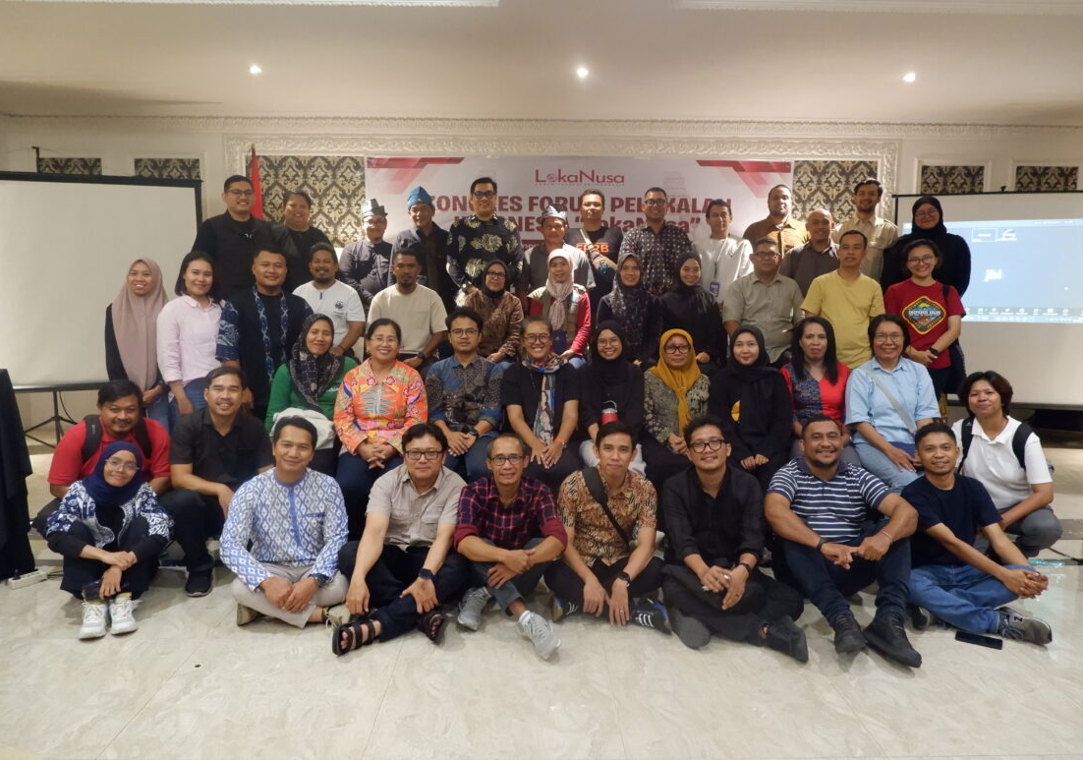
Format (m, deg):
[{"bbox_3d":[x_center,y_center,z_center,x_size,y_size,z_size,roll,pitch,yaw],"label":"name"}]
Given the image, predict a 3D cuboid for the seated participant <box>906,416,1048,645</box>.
[{"bbox_3d":[1.810,0.608,3.133,0.600,0.800,0.680,0,5,2],"label":"seated participant"}]

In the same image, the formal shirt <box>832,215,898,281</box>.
[{"bbox_3d":[2.223,-0.768,4.999,0.510,0.720,0.280,2,6,21],"label":"formal shirt"}]

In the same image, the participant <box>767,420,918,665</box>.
[{"bbox_3d":[1.199,0.604,3.051,0.600,0.885,0.720,1,7,3],"label":"participant"}]

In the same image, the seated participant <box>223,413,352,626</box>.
[{"bbox_3d":[-1.175,0.586,3.344,0.580,0.830,0.700,-2,7,-17],"label":"seated participant"}]

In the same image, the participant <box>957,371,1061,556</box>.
[{"bbox_3d":[2.485,0.455,3.922,0.560,0.980,0.640,3,7,20],"label":"participant"}]

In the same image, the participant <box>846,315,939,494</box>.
[{"bbox_3d":[1.738,0.337,3.573,0.500,1.285,0.740,1,8,7],"label":"participant"}]

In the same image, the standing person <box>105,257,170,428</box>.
[{"bbox_3d":[-2.375,0.087,4.308,0.430,1.600,0.310,-2,6,-24],"label":"standing person"}]

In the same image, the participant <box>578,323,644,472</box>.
[{"bbox_3d":[0.384,0.302,4.035,0.450,1.240,0.780,1,7,4],"label":"participant"}]

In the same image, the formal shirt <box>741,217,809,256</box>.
[{"bbox_3d":[1.648,-0.782,5.098,0.530,0.720,0.290,1,6,13],"label":"formal shirt"}]

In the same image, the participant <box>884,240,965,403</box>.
[{"bbox_3d":[2.153,0.044,4.170,0.480,1.658,0.320,3,8,18],"label":"participant"}]

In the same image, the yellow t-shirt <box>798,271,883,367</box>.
[{"bbox_3d":[1.966,-0.384,4.768,0.540,0.640,0.300,1,7,8],"label":"yellow t-shirt"}]

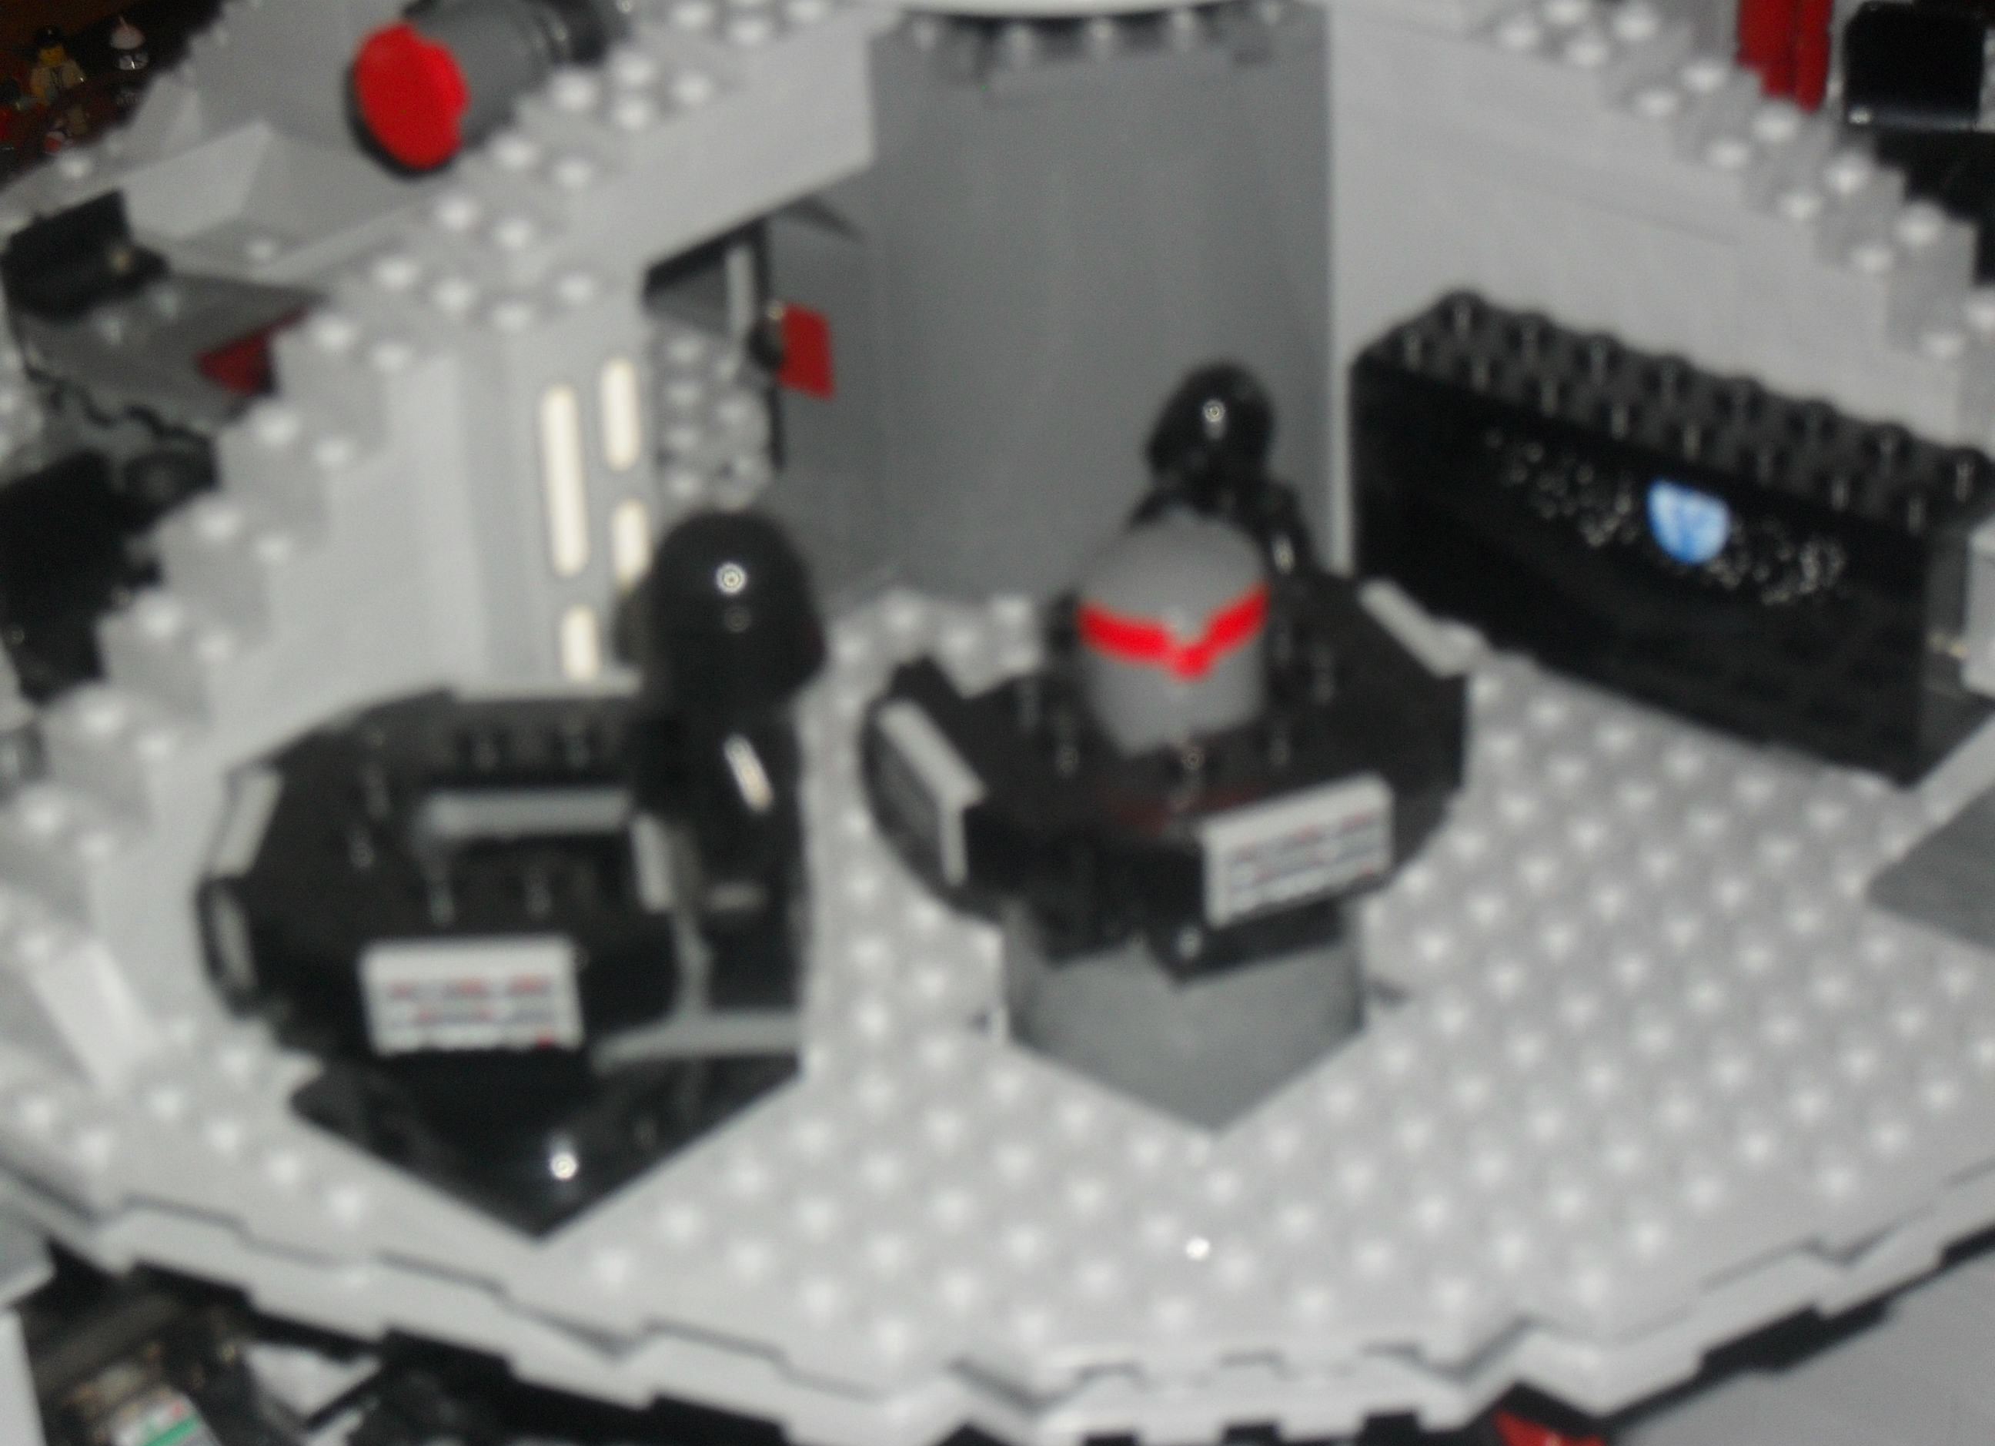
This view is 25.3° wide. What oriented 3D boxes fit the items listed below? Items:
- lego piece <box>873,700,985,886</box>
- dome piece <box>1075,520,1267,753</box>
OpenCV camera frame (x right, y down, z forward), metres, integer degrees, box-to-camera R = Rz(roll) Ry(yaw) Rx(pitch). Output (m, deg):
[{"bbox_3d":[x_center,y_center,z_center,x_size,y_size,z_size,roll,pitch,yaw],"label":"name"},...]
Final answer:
[{"bbox_3d":[-0.006,0.006,0.372,0.003,0.008,0.016,-13,32,-17],"label":"lego piece"},{"bbox_3d":[0.015,-0.009,0.380,0.016,0.016,0.016,-2,30,1],"label":"dome piece"}]

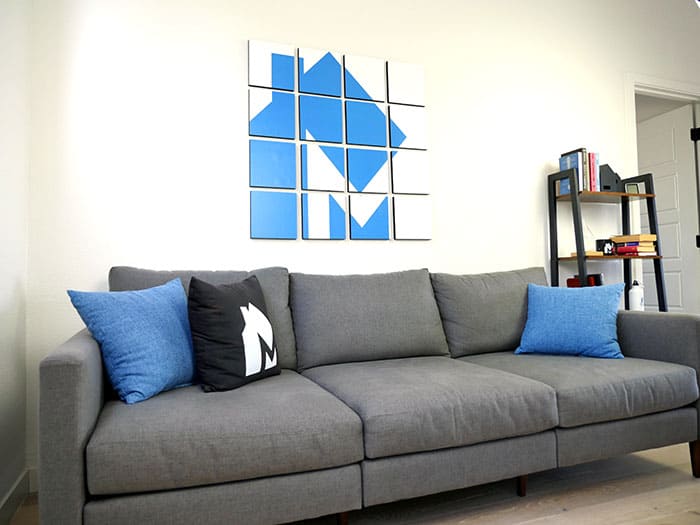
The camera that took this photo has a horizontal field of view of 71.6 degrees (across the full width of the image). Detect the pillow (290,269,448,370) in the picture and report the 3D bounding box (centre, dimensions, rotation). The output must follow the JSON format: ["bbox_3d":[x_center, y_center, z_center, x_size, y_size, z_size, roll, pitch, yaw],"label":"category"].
[{"bbox_3d":[0.081,0.254,2.266,0.725,0.460,0.180,-1,-17,-20],"label":"pillow"}]

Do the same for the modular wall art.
[{"bbox_3d":[-0.027,-0.581,2.434,0.940,0.930,0.026,-1,-2,-20],"label":"modular wall art"}]

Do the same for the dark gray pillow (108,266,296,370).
[{"bbox_3d":[-0.600,0.256,2.013,0.725,0.460,0.180,-1,-17,-20],"label":"dark gray pillow"}]

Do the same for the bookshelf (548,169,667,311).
[{"bbox_3d":[1.544,0.183,2.820,0.640,1.410,0.310,-1,-2,-20],"label":"bookshelf"}]

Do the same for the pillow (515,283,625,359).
[{"bbox_3d":[1.033,0.259,2.291,0.440,0.440,0.150,-2,-42,29],"label":"pillow"}]

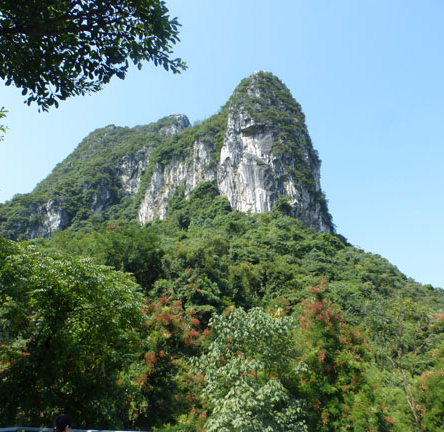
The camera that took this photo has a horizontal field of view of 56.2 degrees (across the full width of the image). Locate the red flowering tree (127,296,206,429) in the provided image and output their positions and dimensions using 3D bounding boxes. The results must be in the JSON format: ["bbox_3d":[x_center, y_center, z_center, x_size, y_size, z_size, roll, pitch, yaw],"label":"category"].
[{"bbox_3d":[-2.150,5.770,16.020,3.500,5.400,3.400,0,-23,0],"label":"red flowering tree"}]

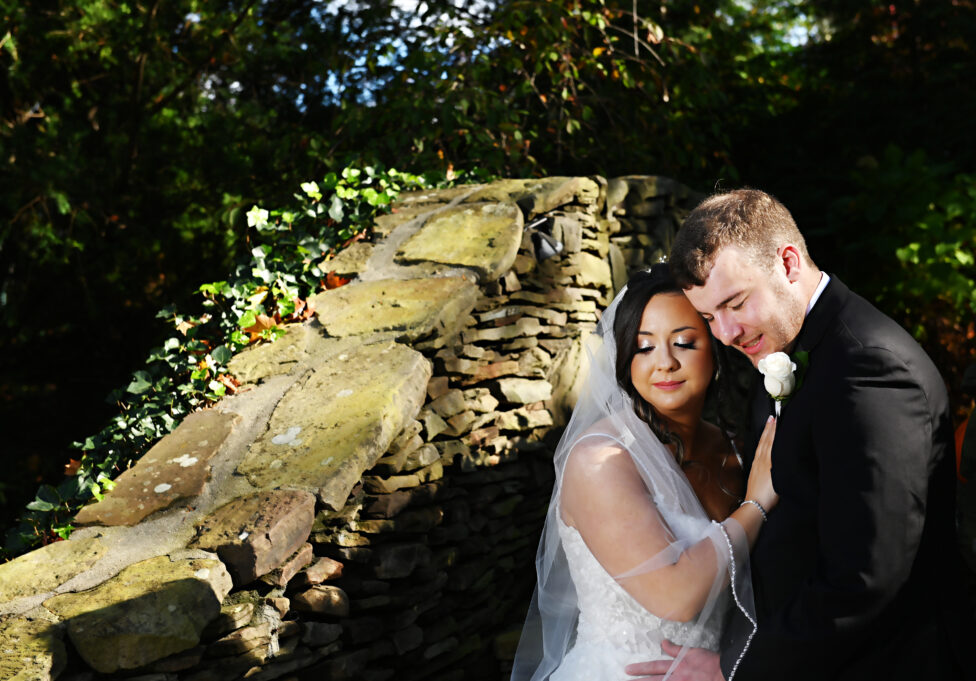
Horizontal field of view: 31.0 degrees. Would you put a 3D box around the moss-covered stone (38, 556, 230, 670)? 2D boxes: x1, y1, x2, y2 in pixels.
[{"bbox_3d":[-0.560,0.450,2.880,0.305,0.105,0.185,-6,24,19],"label":"moss-covered stone"}]

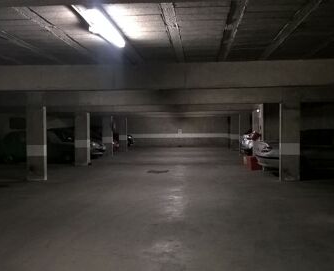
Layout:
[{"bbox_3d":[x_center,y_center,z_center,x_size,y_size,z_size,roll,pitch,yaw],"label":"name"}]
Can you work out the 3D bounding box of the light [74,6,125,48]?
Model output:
[{"bbox_3d":[-0.606,-1.058,3.729,0.170,0.110,1.320,0,1,4],"label":"light"}]

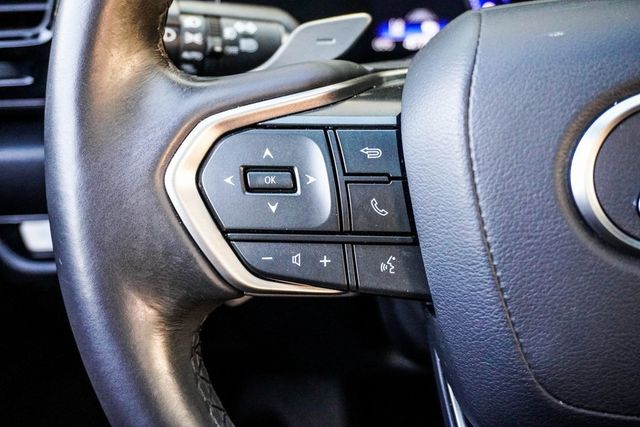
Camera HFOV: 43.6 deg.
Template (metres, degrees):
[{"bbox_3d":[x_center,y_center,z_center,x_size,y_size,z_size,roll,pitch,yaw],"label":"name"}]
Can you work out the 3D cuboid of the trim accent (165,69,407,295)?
[{"bbox_3d":[-0.011,-0.010,0.250,0.076,0.070,0.023,-2,2,2],"label":"trim accent"}]

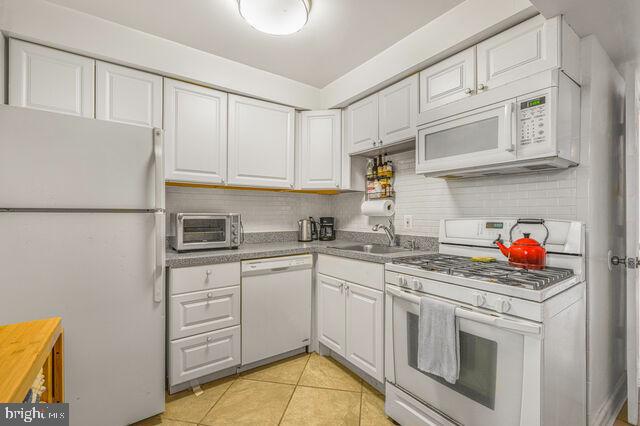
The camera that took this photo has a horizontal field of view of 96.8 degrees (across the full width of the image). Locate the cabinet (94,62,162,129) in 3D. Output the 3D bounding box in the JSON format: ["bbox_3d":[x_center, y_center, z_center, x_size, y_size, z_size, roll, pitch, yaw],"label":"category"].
[{"bbox_3d":[-1.353,-0.757,2.037,0.384,0.416,0.320,0,0,-35],"label":"cabinet"}]

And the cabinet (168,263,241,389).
[{"bbox_3d":[-0.940,0.749,2.204,0.464,0.792,0.589,0,0,-35],"label":"cabinet"}]

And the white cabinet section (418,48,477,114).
[{"bbox_3d":[0.927,-0.826,1.890,0.320,0.286,0.382,0,-1,-35],"label":"white cabinet section"}]

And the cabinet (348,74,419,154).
[{"bbox_3d":[0.609,-0.741,2.364,0.335,0.439,0.742,0,0,-35],"label":"cabinet"}]

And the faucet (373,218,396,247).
[{"bbox_3d":[0.544,0.168,2.413,0.274,0.244,0.071,0,0,-35],"label":"faucet"}]

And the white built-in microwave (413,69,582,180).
[{"bbox_3d":[1.025,-0.467,1.731,0.381,0.417,0.767,0,0,-35],"label":"white built-in microwave"}]

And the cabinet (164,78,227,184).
[{"bbox_3d":[-1.014,-0.591,2.274,0.446,0.744,0.320,0,0,-35],"label":"cabinet"}]

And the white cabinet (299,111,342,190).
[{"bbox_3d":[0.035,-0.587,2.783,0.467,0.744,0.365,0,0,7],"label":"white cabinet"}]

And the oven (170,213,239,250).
[{"bbox_3d":[-0.942,0.150,2.348,0.447,0.289,0.345,0,0,-35],"label":"oven"}]

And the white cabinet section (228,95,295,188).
[{"bbox_3d":[-0.580,-0.596,2.606,0.624,0.738,0.320,0,-1,-35],"label":"white cabinet section"}]

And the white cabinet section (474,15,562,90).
[{"bbox_3d":[1.147,-0.828,1.577,0.320,0.286,0.382,0,-1,-35],"label":"white cabinet section"}]

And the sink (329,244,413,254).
[{"bbox_3d":[0.420,0.373,2.318,0.462,0.178,0.558,0,0,-35],"label":"sink"}]

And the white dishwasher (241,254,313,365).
[{"bbox_3d":[-0.497,0.747,2.516,0.619,0.790,0.589,0,0,-35],"label":"white dishwasher"}]

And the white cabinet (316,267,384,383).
[{"bbox_3d":[0.448,0.751,2.291,0.599,0.721,0.734,0,0,-35],"label":"white cabinet"}]

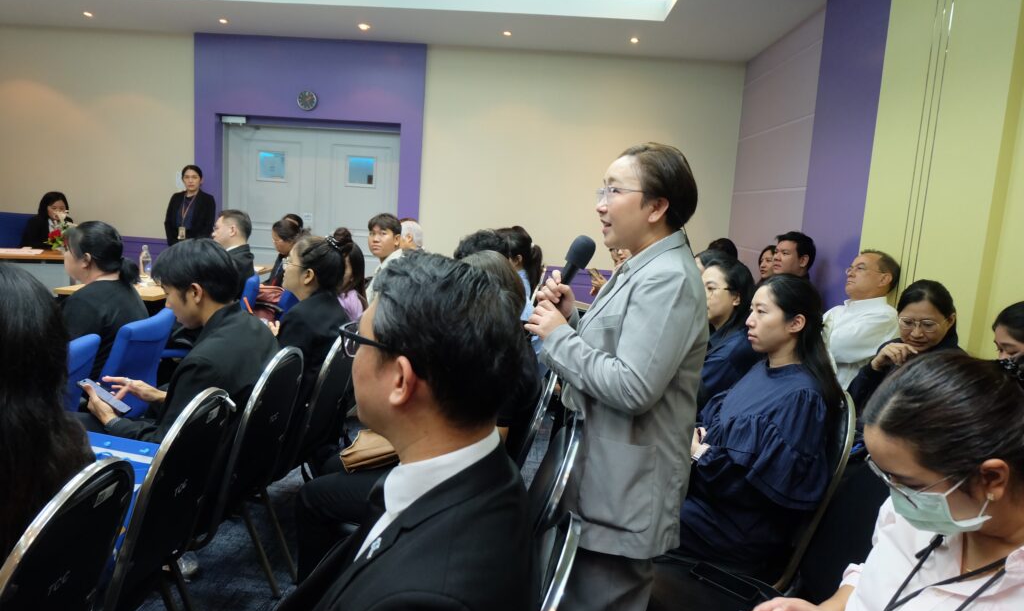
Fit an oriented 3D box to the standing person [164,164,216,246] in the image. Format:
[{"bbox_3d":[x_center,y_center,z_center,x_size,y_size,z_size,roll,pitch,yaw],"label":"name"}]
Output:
[{"bbox_3d":[-2.908,-0.445,6.179,0.460,1.619,0.280,3,8,-4],"label":"standing person"}]

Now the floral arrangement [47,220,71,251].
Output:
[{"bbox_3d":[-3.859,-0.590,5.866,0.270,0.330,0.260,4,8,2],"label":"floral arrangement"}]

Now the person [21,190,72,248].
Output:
[{"bbox_3d":[-3.949,-0.305,5.833,0.500,1.311,0.700,0,9,-25],"label":"person"}]

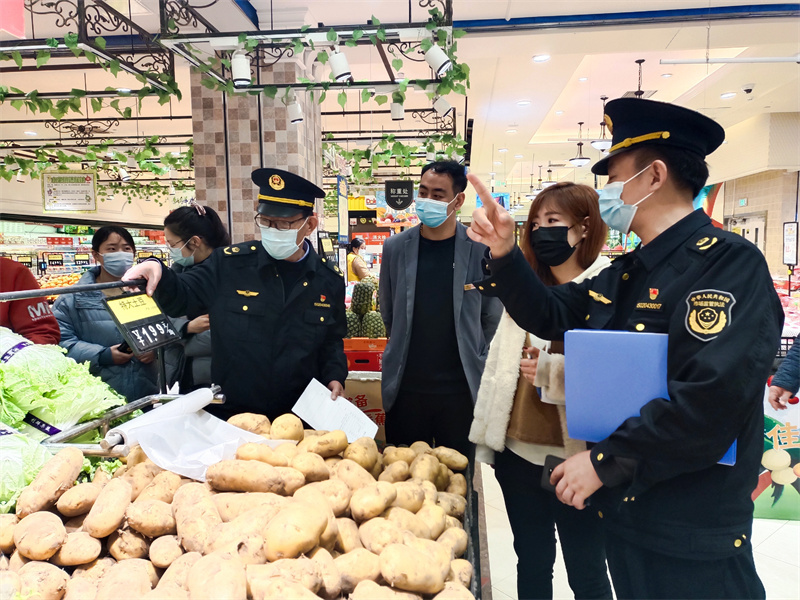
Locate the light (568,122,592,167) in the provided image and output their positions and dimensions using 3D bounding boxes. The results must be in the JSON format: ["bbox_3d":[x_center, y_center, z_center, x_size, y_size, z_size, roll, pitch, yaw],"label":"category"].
[{"bbox_3d":[3.562,-3.049,11.388,0.430,0.861,0.430,-1,5,0],"label":"light"}]

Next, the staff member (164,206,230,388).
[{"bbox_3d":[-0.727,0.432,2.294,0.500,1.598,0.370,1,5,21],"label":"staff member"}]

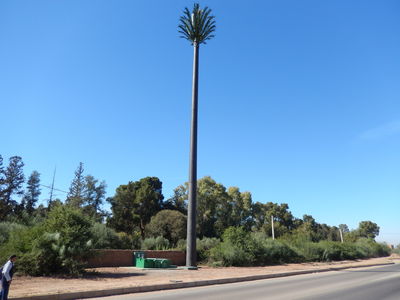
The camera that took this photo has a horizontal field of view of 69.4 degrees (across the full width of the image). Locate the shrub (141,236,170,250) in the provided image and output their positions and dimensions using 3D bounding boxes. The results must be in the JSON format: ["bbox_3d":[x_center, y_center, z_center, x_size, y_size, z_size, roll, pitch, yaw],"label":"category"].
[{"bbox_3d":[-4.681,10.530,30.205,2.900,2.750,2.400,0,-20,0],"label":"shrub"}]

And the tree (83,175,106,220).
[{"bbox_3d":[-16.852,10.217,45.140,3.800,13.170,3.600,0,-20,0],"label":"tree"}]

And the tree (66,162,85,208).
[{"bbox_3d":[-19.844,9.235,45.481,3.800,15.200,3.800,0,-20,0],"label":"tree"}]

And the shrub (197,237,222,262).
[{"bbox_3d":[0.736,9.932,28.311,2.800,2.790,2.500,0,-20,0],"label":"shrub"}]

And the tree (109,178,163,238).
[{"bbox_3d":[-8.940,9.336,40.171,7.400,11.620,6.600,0,-20,0],"label":"tree"}]

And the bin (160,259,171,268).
[{"bbox_3d":[-3.244,10.610,26.996,1.050,0.830,1.000,13,-23,-31],"label":"bin"}]

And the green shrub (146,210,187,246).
[{"bbox_3d":[-4.017,10.444,35.014,5.200,6.150,4.800,0,-20,0],"label":"green shrub"}]

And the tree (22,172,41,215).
[{"bbox_3d":[-28.221,10.256,47.215,3.200,14.300,3.200,0,-20,0],"label":"tree"}]

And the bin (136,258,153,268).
[{"bbox_3d":[-4.999,10.339,26.344,1.200,0.830,1.050,13,-23,-31],"label":"bin"}]

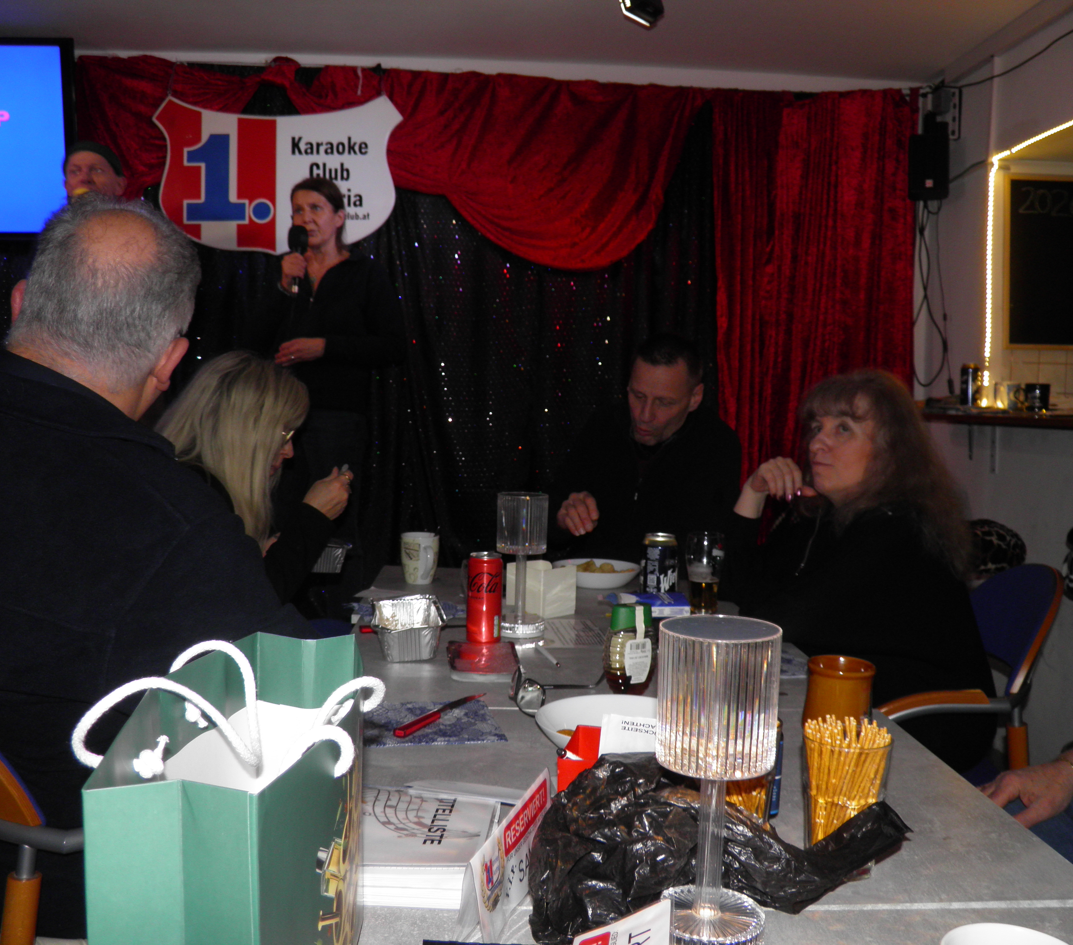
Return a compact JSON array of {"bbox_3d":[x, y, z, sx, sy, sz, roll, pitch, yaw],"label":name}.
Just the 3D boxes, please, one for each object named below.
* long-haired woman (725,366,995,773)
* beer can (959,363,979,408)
[{"bbox_3d":[0.532,0.408,1.993,0.620,1.230,0.510,0,5,-25],"label":"long-haired woman"},{"bbox_3d":[1.787,-0.359,4.200,0.066,0.168,0.066,2,4,0],"label":"beer can"}]

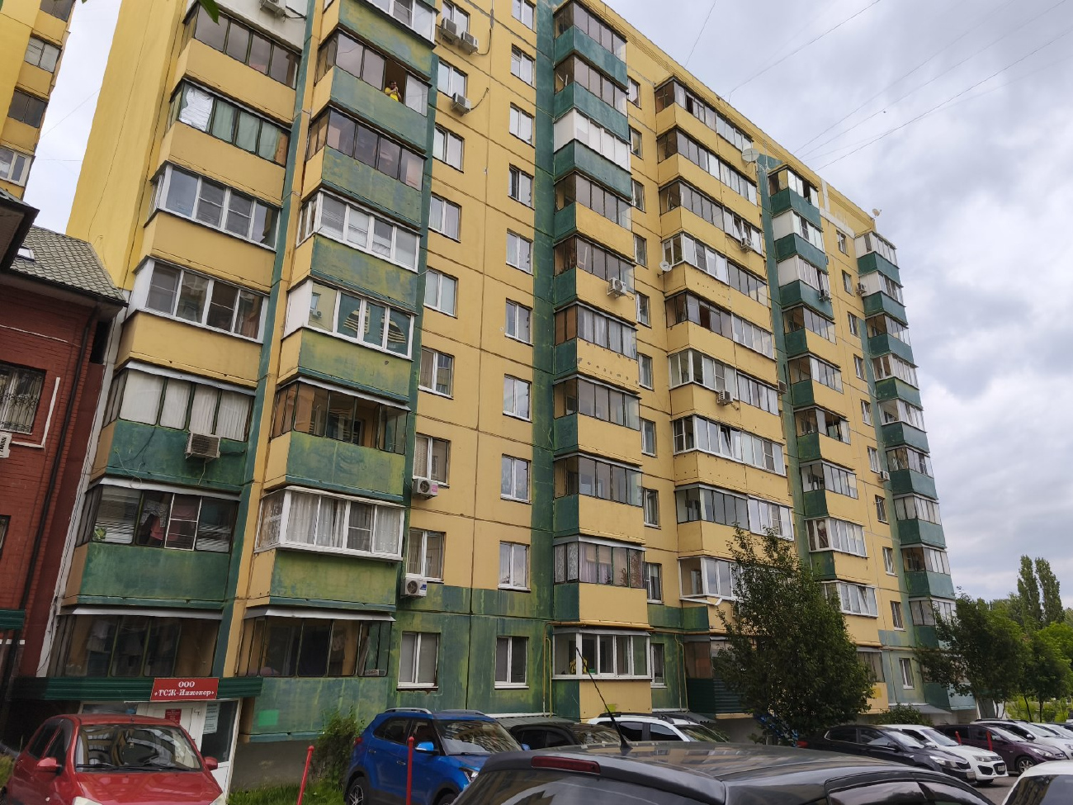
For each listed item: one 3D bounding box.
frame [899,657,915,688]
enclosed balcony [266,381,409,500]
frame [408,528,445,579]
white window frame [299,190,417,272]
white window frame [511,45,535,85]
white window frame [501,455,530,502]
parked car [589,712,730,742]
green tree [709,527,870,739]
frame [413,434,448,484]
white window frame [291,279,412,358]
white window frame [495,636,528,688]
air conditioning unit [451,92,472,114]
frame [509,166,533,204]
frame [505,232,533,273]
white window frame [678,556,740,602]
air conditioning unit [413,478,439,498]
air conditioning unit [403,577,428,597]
[{"bbox_3d":[18.673,13.735,36.169,1.250,1.410,0.150,17,-26,-37],"label":"frame"},{"bbox_3d":[-5.000,1.148,18.344,3.190,2.650,1.200,17,-26,-37],"label":"enclosed balcony"},{"bbox_3d":[-3.123,4.314,20.139,1.220,1.410,0.160,17,-26,-38],"label":"frame"},{"bbox_3d":[-5.003,-4.669,20.585,3.200,1.320,0.970,17,-26,-38],"label":"white window frame"},{"bbox_3d":[-0.522,-13.461,28.671,1.270,1.450,0.150,17,-26,-38],"label":"white window frame"},{"bbox_3d":[-0.680,2.533,23.431,1.230,1.400,0.130,16,-24,-39],"label":"white window frame"},{"bbox_3d":[2.980,7.720,15.450,1.820,1.680,4.300,19,-27,-41],"label":"parked car"},{"bbox_3d":[8.614,8.038,24.116,4.800,7.400,4.700,17,-26,-37],"label":"green tree"},{"bbox_3d":[-3.136,1.738,21.374,1.230,1.390,0.130,16,-24,-39],"label":"frame"},{"bbox_3d":[-4.999,-2.082,19.636,3.230,1.370,0.920,17,-26,-38],"label":"white window frame"},{"bbox_3d":[-0.732,7.662,21.017,1.250,1.430,0.150,17,-26,-38],"label":"white window frame"},{"bbox_3d":[-2.662,-10.508,25.132,0.720,0.490,0.300,17,-26,-37],"label":"air conditioning unit"},{"bbox_3d":[-0.611,-7.993,26.586,1.180,1.400,0.150,17,-26,-37],"label":"frame"},{"bbox_3d":[-0.607,-5.397,25.763,1.260,1.440,0.150,17,-26,-38],"label":"frame"},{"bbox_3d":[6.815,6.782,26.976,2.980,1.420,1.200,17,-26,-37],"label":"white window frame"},{"bbox_3d":[-3.215,2.482,20.587,0.720,0.440,0.280,16,-24,-39],"label":"air conditioning unit"},{"bbox_3d":[-3.374,5.090,19.593,0.700,0.460,0.280,16,-24,-39],"label":"air conditioning unit"}]

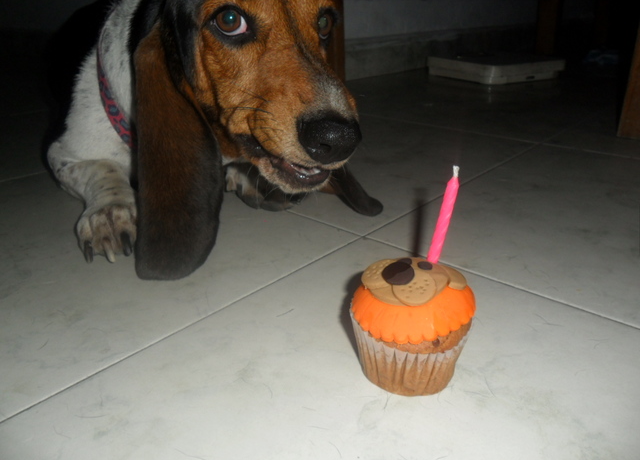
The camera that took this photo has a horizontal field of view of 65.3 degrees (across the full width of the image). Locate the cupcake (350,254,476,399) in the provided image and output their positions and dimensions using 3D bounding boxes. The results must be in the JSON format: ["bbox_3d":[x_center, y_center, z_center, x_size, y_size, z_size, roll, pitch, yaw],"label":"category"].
[{"bbox_3d":[0.051,0.053,0.283,0.069,0.057,0.069,-1,24,0],"label":"cupcake"}]

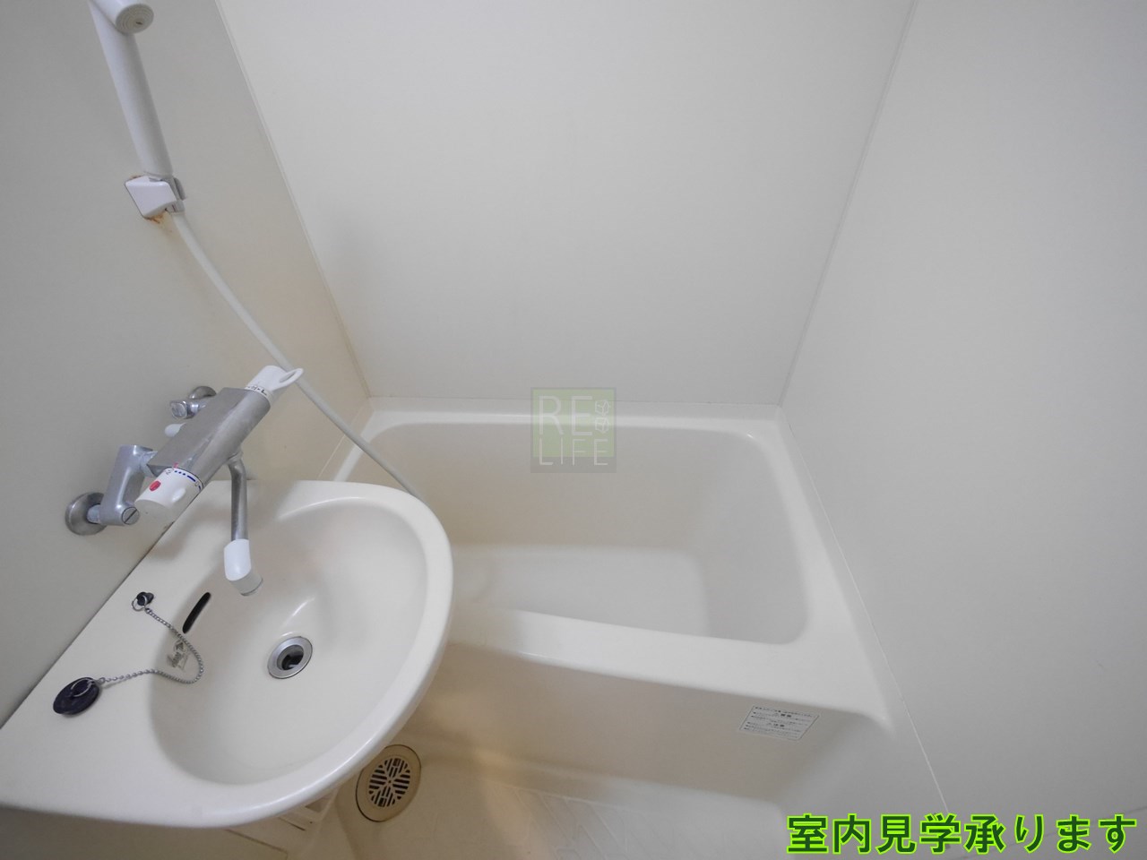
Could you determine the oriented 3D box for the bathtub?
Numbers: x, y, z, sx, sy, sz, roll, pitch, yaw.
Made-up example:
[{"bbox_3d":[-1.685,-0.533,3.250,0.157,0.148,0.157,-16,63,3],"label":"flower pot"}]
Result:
[{"bbox_3d":[-0.031,0.355,1.086,1.040,0.520,0.700,1,42,4],"label":"bathtub"}]

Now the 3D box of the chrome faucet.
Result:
[{"bbox_3d":[-0.494,0.050,0.640,0.226,0.141,0.311,1,42,4],"label":"chrome faucet"}]

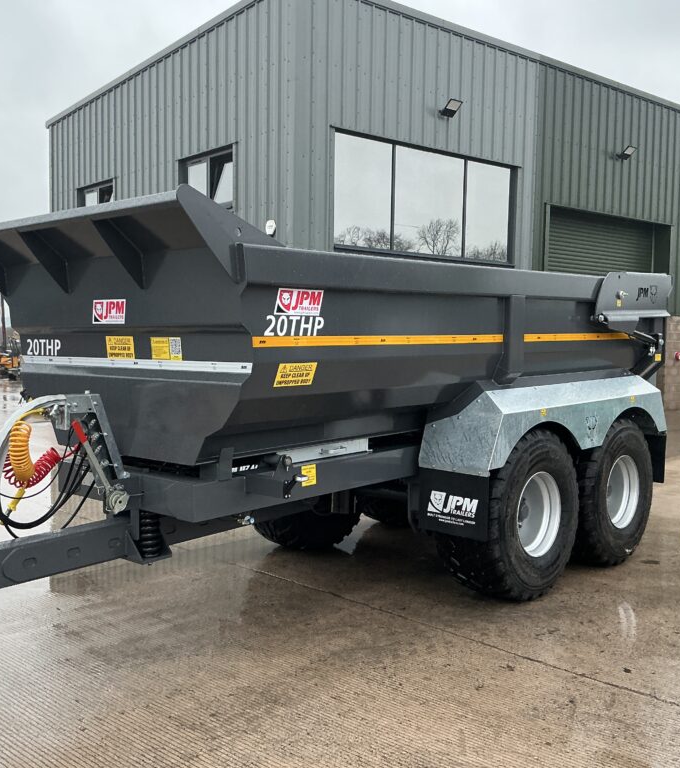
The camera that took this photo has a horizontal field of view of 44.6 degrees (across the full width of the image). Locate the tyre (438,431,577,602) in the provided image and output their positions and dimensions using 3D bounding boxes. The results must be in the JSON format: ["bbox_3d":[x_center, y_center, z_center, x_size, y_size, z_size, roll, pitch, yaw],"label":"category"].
[{"bbox_3d":[1.232,0.914,5.993,0.530,1.220,1.220,3,4,44],"label":"tyre"}]

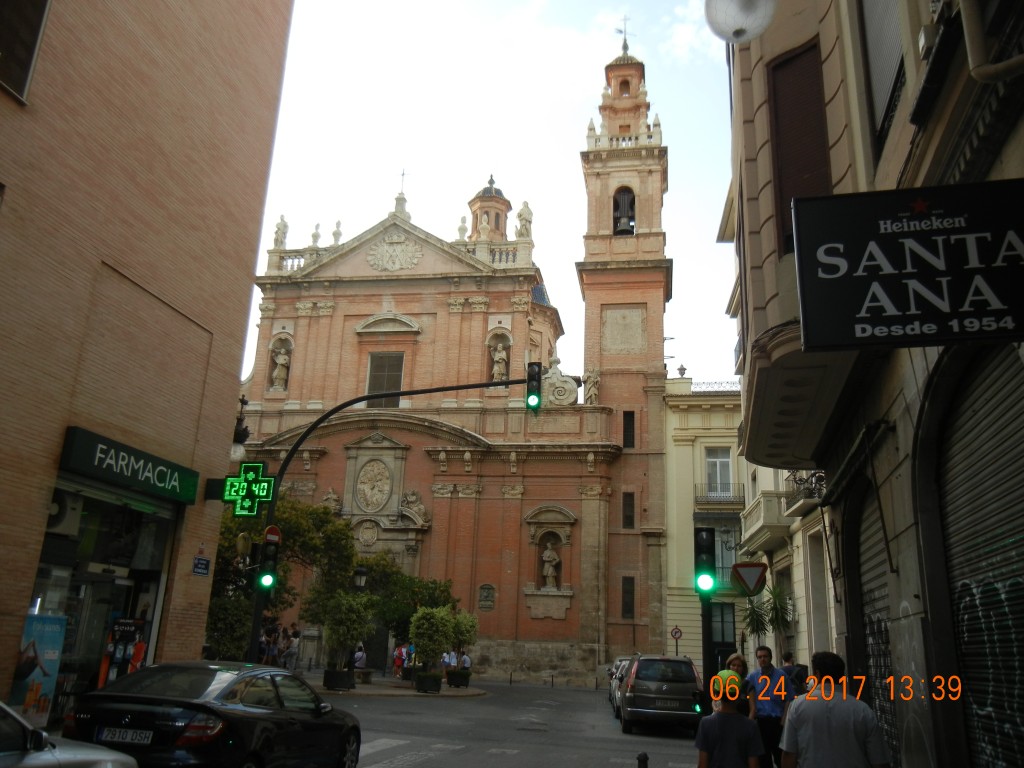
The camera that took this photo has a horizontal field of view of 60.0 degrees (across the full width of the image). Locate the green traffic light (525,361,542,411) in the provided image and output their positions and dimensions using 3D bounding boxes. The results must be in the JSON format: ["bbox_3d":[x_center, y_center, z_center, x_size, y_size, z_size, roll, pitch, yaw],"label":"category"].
[{"bbox_3d":[0.394,0.064,16.259,0.280,0.900,0.340,-1,-17,10],"label":"green traffic light"}]

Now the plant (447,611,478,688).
[{"bbox_3d":[-2.239,11.518,38.606,1.500,3.192,1.500,-1,-17,12],"label":"plant"}]

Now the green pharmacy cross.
[{"bbox_3d":[-4.656,1.864,15.683,0.950,0.960,0.200,-1,-17,10],"label":"green pharmacy cross"}]

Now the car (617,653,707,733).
[{"bbox_3d":[3.520,7.507,21.508,1.830,1.680,4.590,1,-17,5],"label":"car"}]

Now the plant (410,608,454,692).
[{"bbox_3d":[-3.002,9.781,32.706,1.600,3.004,1.600,-1,-17,12],"label":"plant"}]

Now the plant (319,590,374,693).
[{"bbox_3d":[-5.451,8.481,29.232,1.700,3.050,1.650,0,-17,8],"label":"plant"}]

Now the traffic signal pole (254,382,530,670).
[{"bbox_3d":[-2.213,2.944,15.803,4.808,6.354,0.300,-1,-17,10],"label":"traffic signal pole"}]

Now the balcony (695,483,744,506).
[{"bbox_3d":[10.591,5.664,45.301,2.500,1.184,0.650,-1,-17,12],"label":"balcony"}]

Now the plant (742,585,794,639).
[{"bbox_3d":[6.153,6.548,21.416,1.150,3.300,1.100,-1,-17,12],"label":"plant"}]

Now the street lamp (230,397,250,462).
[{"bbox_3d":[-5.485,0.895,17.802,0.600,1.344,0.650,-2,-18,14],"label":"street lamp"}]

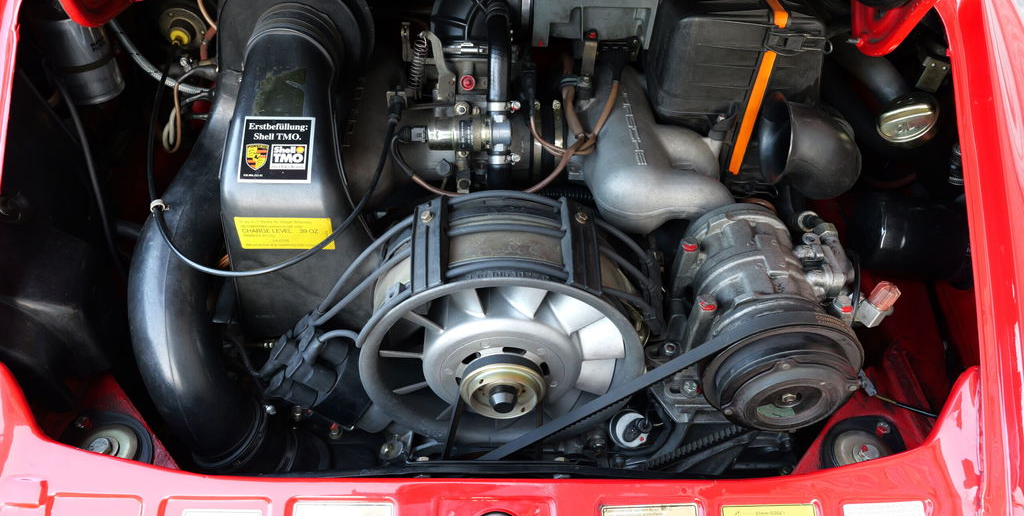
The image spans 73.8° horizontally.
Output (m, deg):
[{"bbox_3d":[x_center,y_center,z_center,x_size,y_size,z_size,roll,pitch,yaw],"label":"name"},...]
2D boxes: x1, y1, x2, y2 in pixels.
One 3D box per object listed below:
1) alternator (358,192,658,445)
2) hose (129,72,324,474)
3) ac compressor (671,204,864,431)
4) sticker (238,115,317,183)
[{"bbox_3d":[-0.010,0.086,0.685,0.285,0.285,0.155,1,46,-3],"label":"alternator"},{"bbox_3d":[-0.310,0.017,0.740,0.190,0.130,0.420,0,87,-3],"label":"hose"},{"bbox_3d":[0.233,0.065,0.651,0.160,0.155,0.175,1,46,-3],"label":"ac compressor"},{"bbox_3d":[-0.240,-0.111,0.700,0.073,0.002,0.071,1,78,0],"label":"sticker"}]

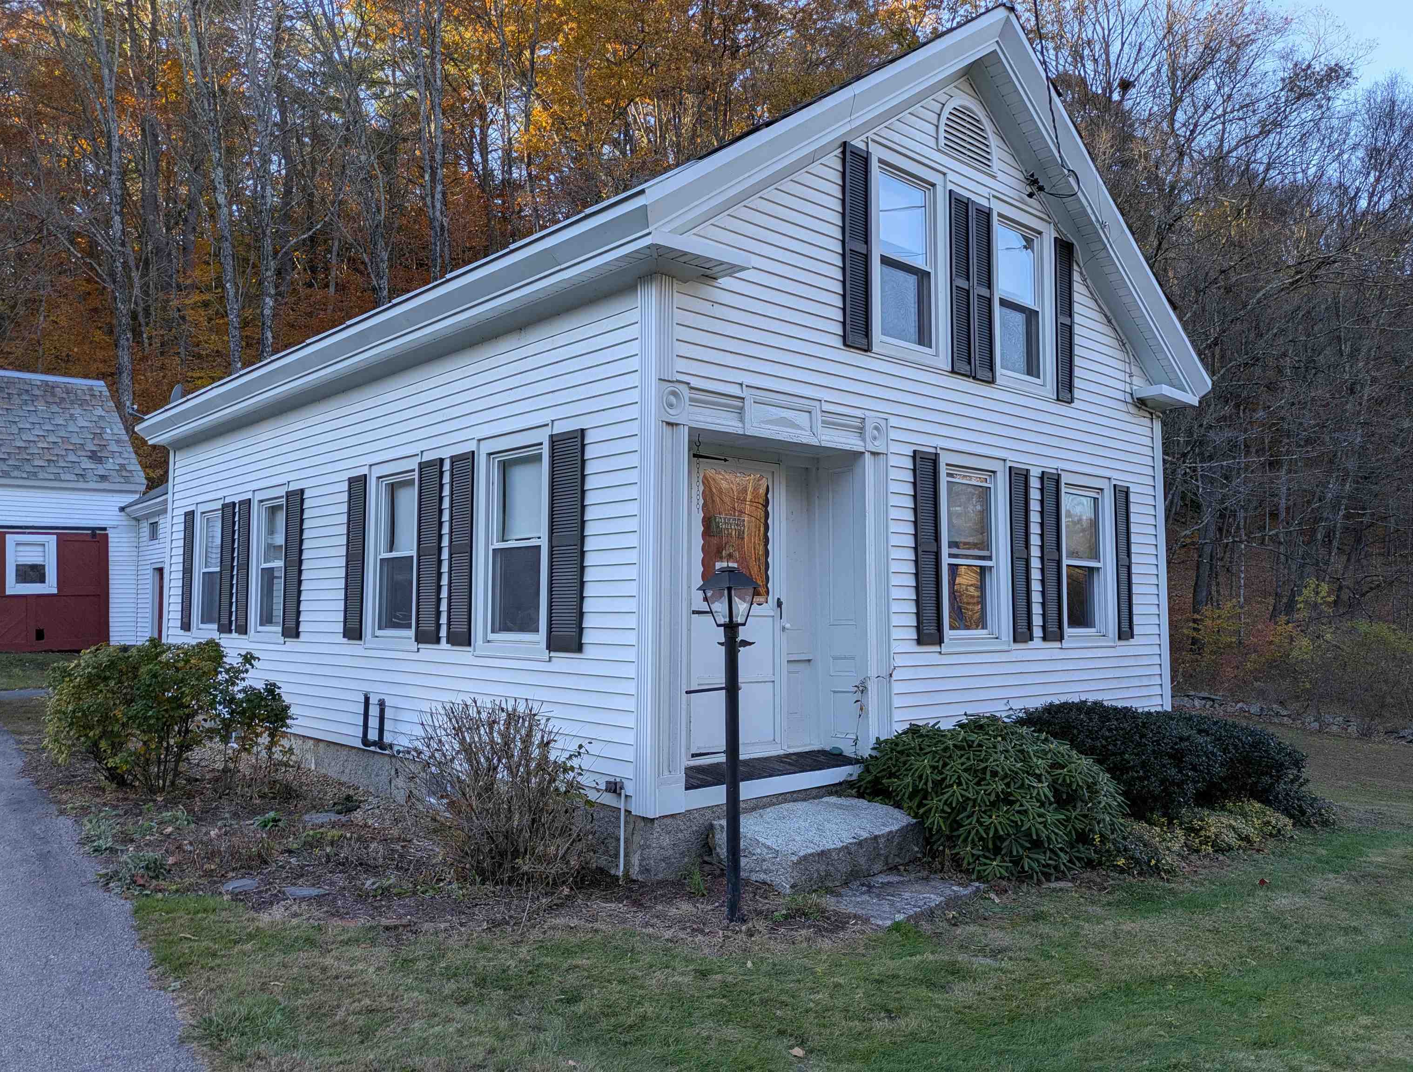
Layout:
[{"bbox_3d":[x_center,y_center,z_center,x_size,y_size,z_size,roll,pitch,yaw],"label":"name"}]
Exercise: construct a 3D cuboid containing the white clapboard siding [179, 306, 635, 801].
[{"bbox_3d":[-3.649,0.275,9.863,0.100,3.230,9.450,4,-6,-43],"label":"white clapboard siding"}]

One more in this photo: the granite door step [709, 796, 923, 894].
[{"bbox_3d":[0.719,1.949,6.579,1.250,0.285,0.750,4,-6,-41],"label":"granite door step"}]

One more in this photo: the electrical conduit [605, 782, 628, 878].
[{"bbox_3d":[-0.549,1.803,6.363,0.070,0.600,0.199,4,-6,-43],"label":"electrical conduit"}]

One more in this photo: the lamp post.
[{"bbox_3d":[0.137,1.173,5.895,0.260,2.003,0.260,4,-6,-41],"label":"lamp post"}]

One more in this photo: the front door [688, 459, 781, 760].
[{"bbox_3d":[0.221,0.489,7.358,0.860,2.100,0.070,4,-6,-41],"label":"front door"}]

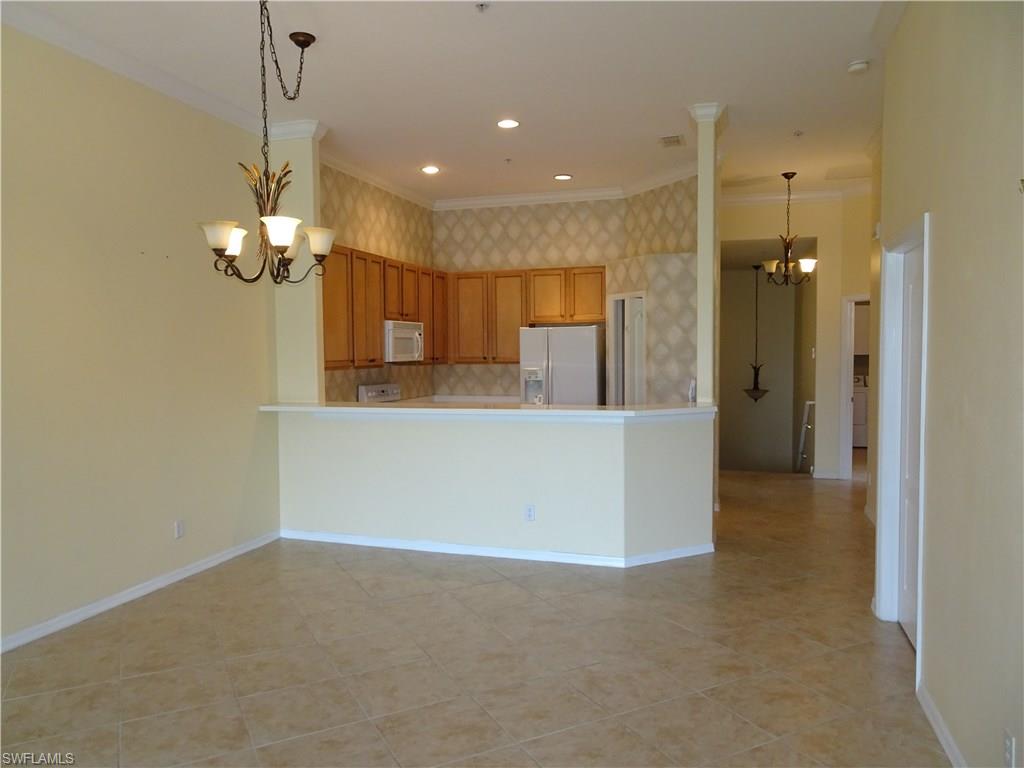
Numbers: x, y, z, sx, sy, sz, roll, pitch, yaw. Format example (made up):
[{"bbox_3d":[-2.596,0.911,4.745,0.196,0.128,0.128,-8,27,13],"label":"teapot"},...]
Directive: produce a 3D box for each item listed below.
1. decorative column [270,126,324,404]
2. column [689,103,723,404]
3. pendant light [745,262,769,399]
[{"bbox_3d":[-1.703,-0.942,5.747,0.505,2.221,0.202,0,3,18],"label":"decorative column"},{"bbox_3d":[1.477,-0.963,5.419,0.260,2.221,0.260,0,3,18],"label":"column"},{"bbox_3d":[3.849,-0.781,11.150,0.400,2.149,0.400,0,3,18],"label":"pendant light"}]

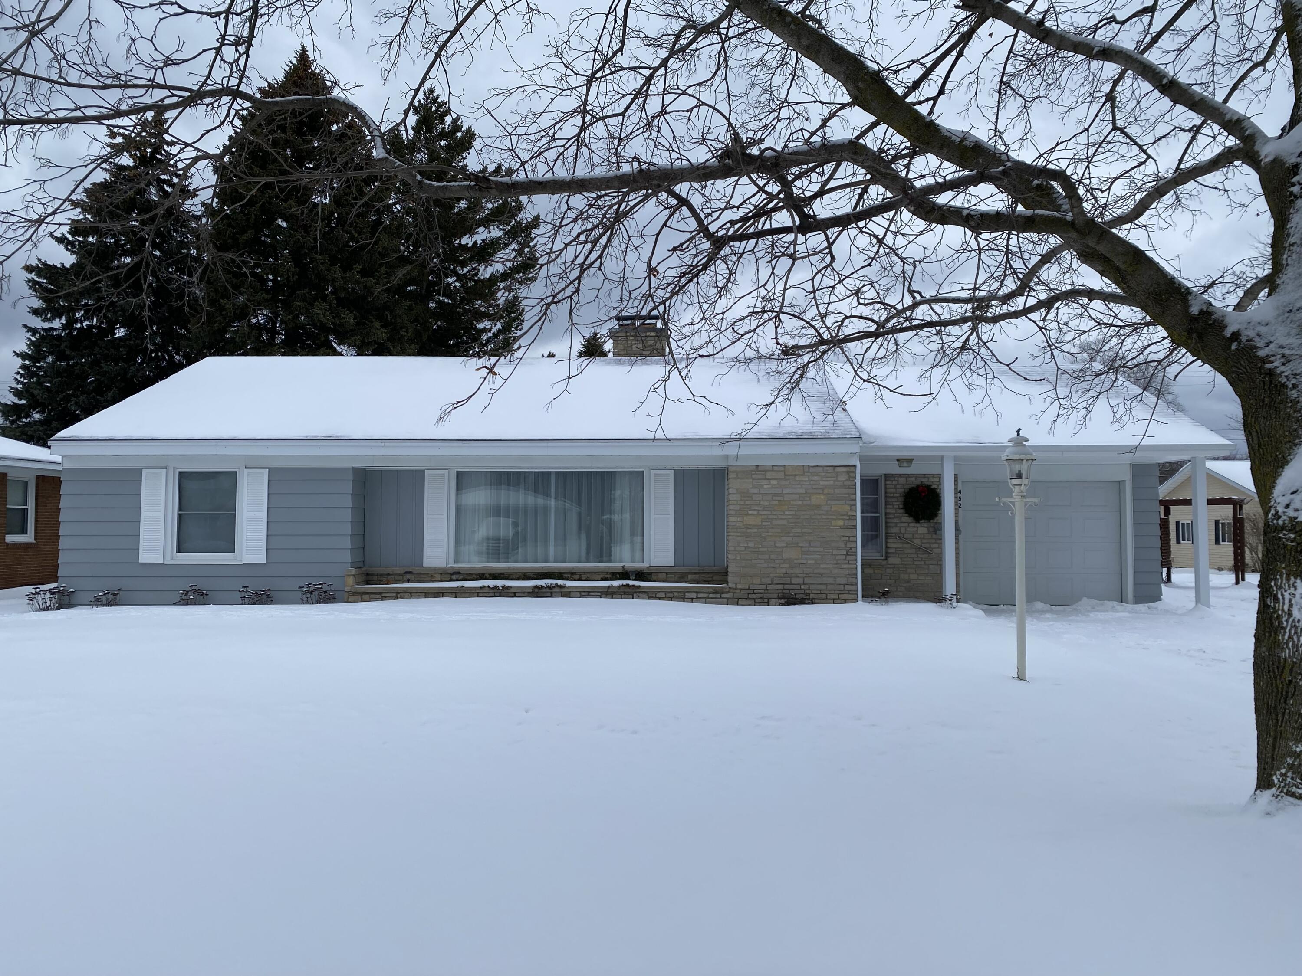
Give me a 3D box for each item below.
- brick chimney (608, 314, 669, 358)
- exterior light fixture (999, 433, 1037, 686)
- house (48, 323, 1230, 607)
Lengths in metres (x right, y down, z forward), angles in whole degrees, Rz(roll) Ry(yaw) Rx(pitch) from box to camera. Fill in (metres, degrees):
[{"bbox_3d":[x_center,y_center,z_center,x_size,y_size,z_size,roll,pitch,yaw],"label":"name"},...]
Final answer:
[{"bbox_3d":[-0.249,-2.982,19.947,1.200,1.123,0.800,0,-3,1],"label":"brick chimney"},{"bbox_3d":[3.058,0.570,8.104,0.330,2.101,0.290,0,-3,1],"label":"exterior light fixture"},{"bbox_3d":[-0.018,-0.439,19.046,17.530,5.030,9.620,0,-3,1],"label":"house"}]

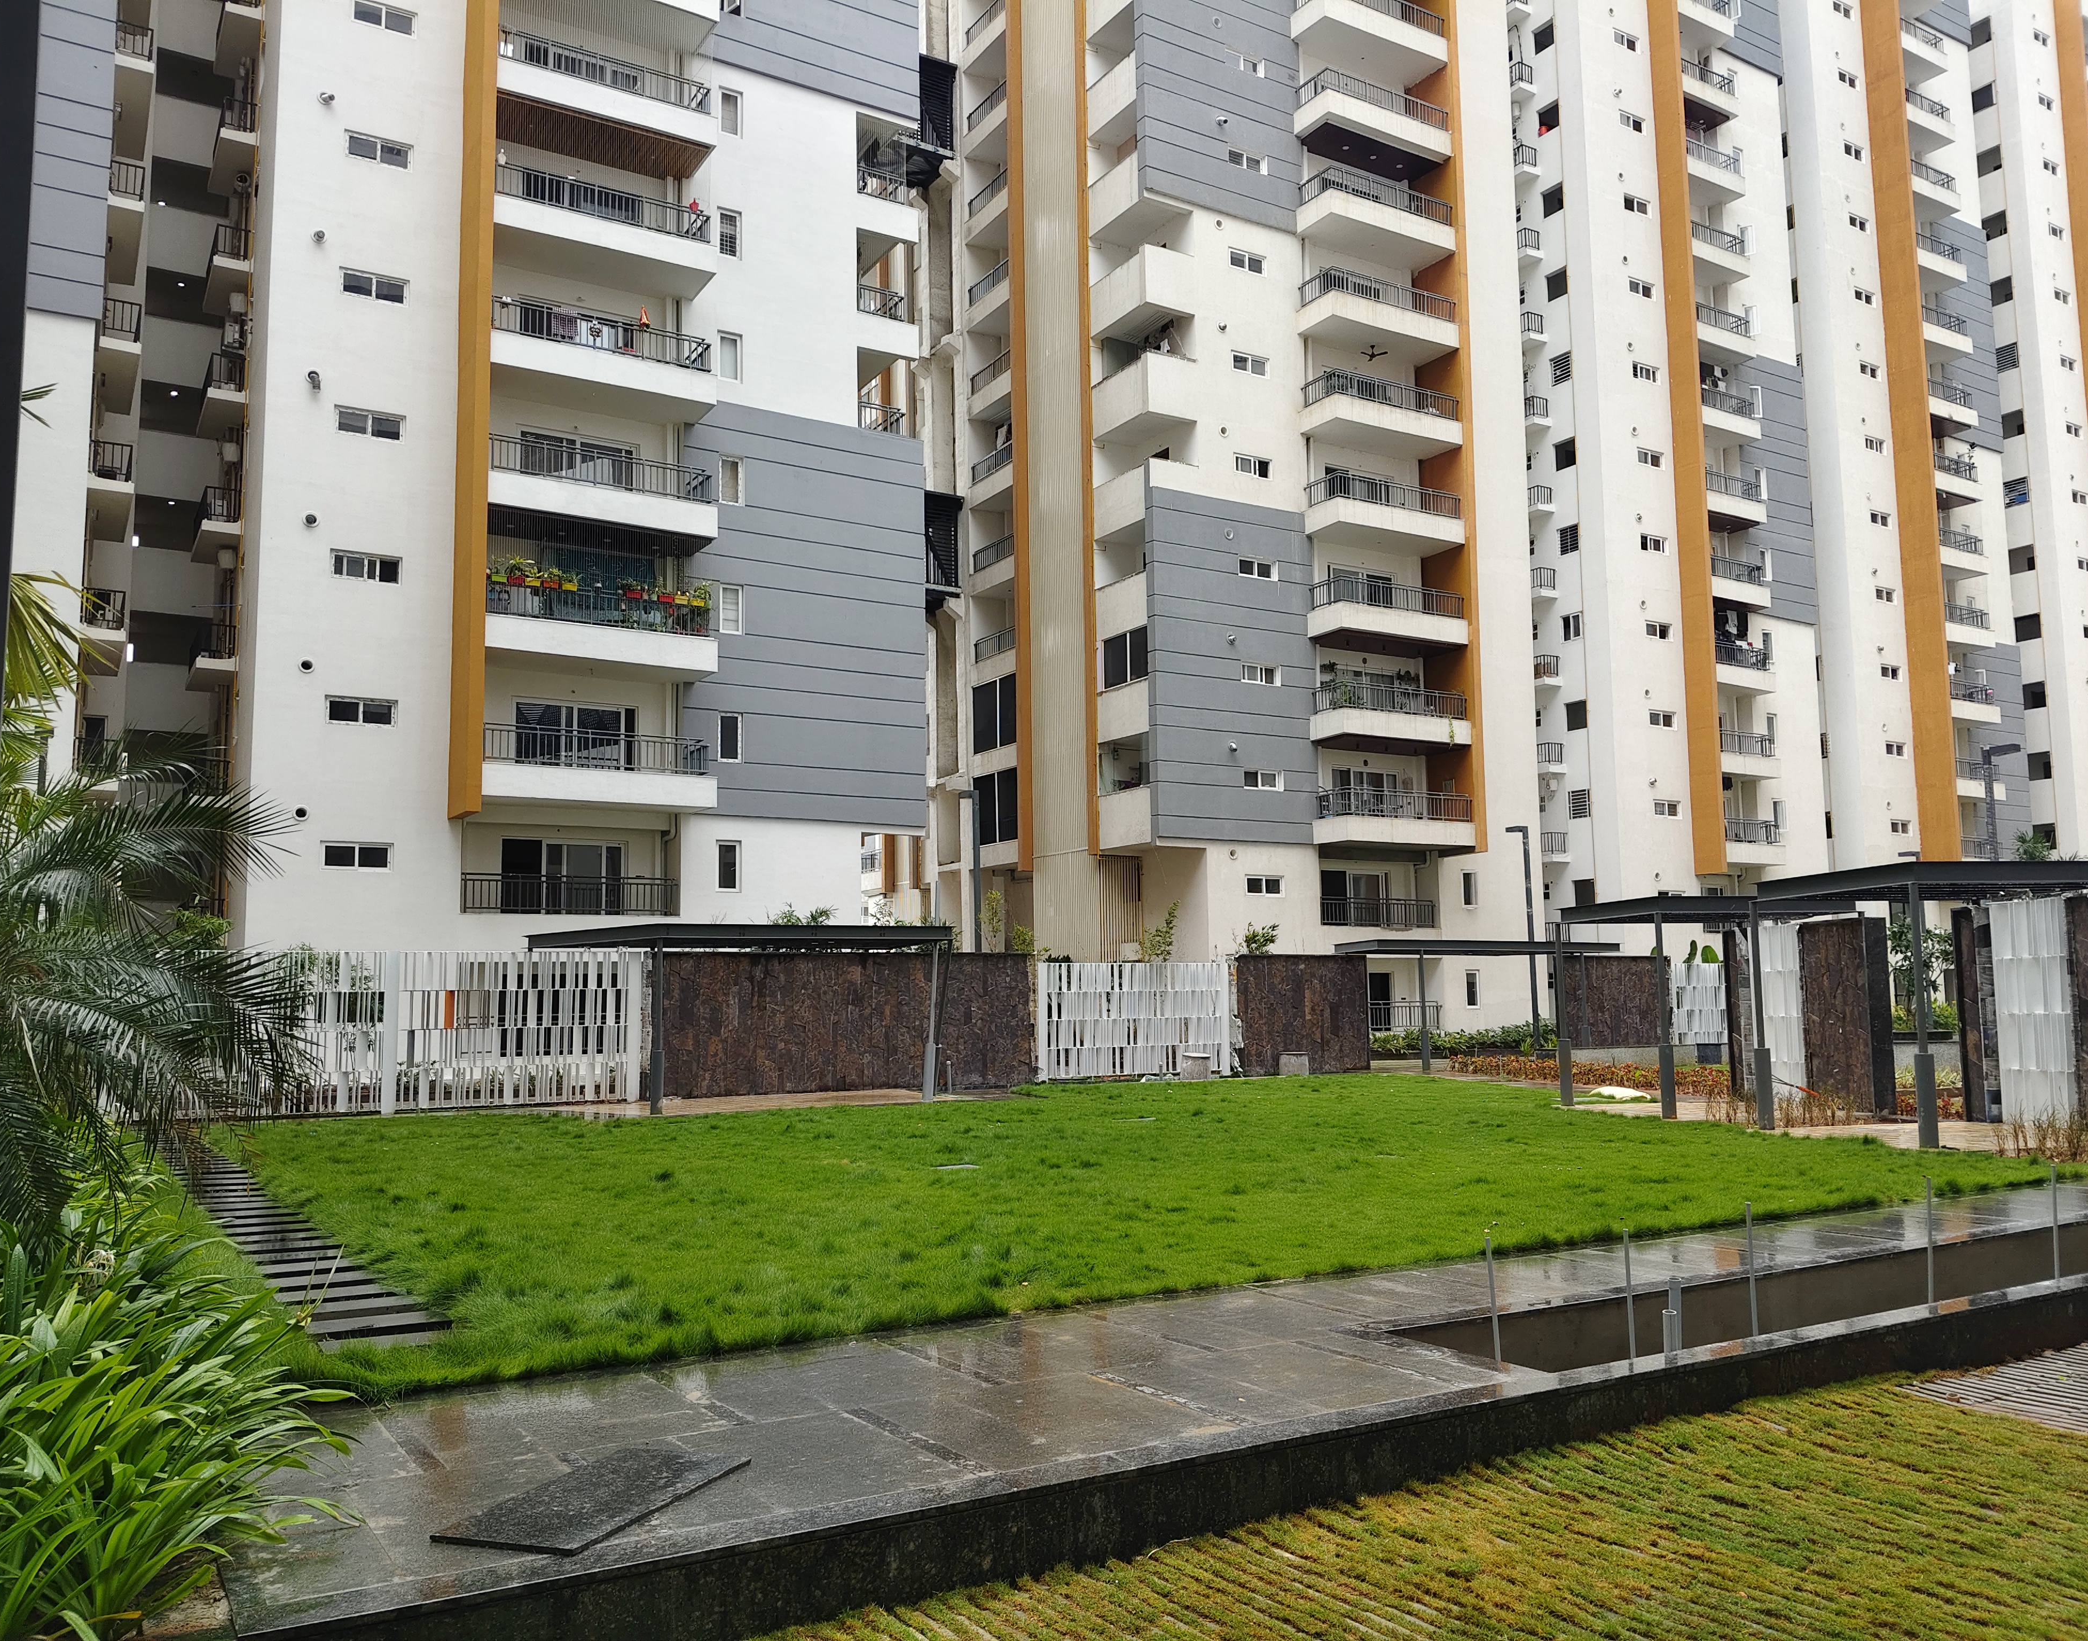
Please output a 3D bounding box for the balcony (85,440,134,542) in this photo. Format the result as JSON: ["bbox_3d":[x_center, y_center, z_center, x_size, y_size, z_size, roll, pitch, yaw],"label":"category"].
[{"bbox_3d":[-19.566,-6.893,34.355,0.850,1.080,3.600,3,-8,-31],"label":"balcony"}]

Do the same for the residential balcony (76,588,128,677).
[{"bbox_3d":[-19.751,-3.864,34.388,0.820,1.000,4.100,3,-7,-31],"label":"residential balcony"}]

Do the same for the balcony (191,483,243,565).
[{"bbox_3d":[-18.516,-6.606,36.857,0.800,1.060,2.900,3,-8,-31],"label":"balcony"}]

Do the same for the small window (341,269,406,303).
[{"bbox_3d":[-14.031,-11.117,34.427,1.300,0.630,0.120,3,-8,-31],"label":"small window"}]

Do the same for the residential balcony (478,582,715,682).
[{"bbox_3d":[-9.677,-4.001,35.319,4.900,1.480,1.720,3,-8,-31],"label":"residential balcony"}]

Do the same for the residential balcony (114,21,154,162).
[{"bbox_3d":[-20.130,-15.968,36.136,0.776,0.970,4.181,3,-7,-32],"label":"residential balcony"}]

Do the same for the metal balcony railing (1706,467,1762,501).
[{"bbox_3d":[23.834,-11.615,57.641,3.182,0.797,0.697,3,-7,-32],"label":"metal balcony railing"}]

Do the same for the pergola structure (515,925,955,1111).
[{"bbox_3d":[-4.587,3.002,25.093,4.600,2.570,4.700,4,-8,-34],"label":"pergola structure"}]

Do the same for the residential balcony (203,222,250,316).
[{"bbox_3d":[-18.732,-12.564,37.758,0.770,0.970,2.800,3,-7,-31],"label":"residential balcony"}]

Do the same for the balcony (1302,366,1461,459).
[{"bbox_3d":[9.900,-11.894,48.342,5.000,1.480,1.720,3,-8,-31],"label":"balcony"}]

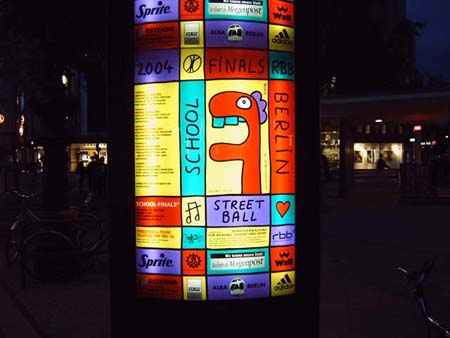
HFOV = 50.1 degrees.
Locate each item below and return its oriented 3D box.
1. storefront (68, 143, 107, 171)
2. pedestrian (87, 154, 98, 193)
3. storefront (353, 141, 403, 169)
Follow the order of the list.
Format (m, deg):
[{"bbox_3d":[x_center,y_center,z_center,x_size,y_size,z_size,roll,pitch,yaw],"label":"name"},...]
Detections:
[{"bbox_3d":[-11.914,-1.004,42.000,3.500,2.650,0.600,0,1,0],"label":"storefront"},{"bbox_3d":[-6.058,0.206,22.000,0.520,1.720,0.360,0,1,0],"label":"pedestrian"},{"bbox_3d":[12.122,-1.066,38.000,3.800,2.100,0.600,0,1,0],"label":"storefront"}]

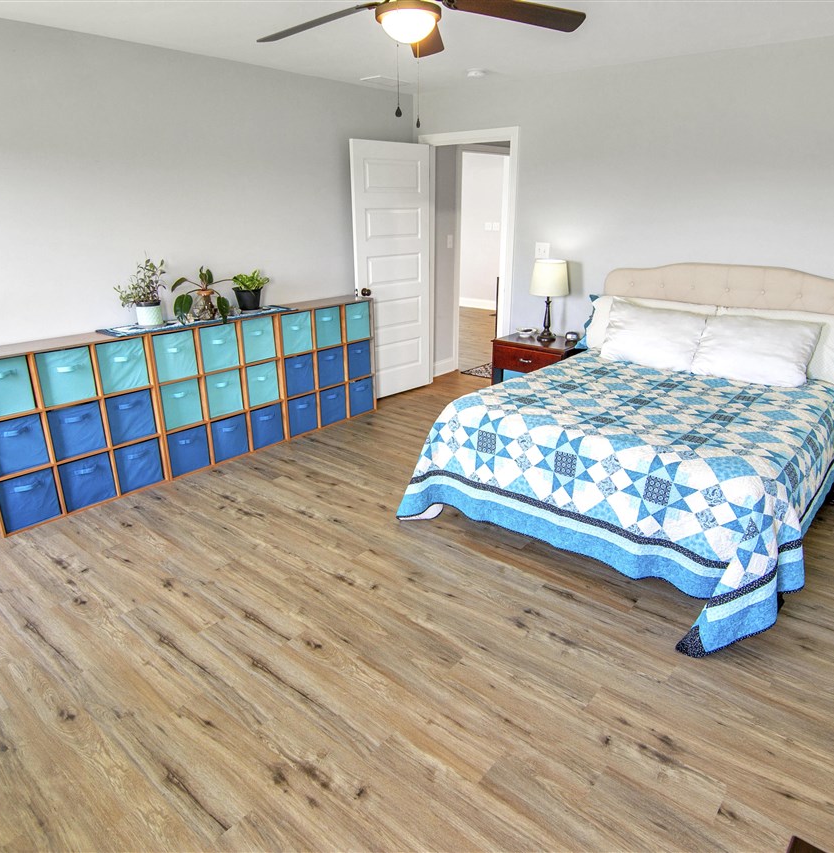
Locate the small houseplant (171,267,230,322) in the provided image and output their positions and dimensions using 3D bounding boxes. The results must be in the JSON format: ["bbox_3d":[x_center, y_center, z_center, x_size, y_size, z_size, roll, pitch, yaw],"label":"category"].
[{"bbox_3d":[-1.401,-0.849,3.710,0.281,0.333,0.333,17,27,37],"label":"small houseplant"}]

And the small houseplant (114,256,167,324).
[{"bbox_3d":[-1.678,-0.810,3.471,0.239,0.411,0.270,17,27,37],"label":"small houseplant"}]

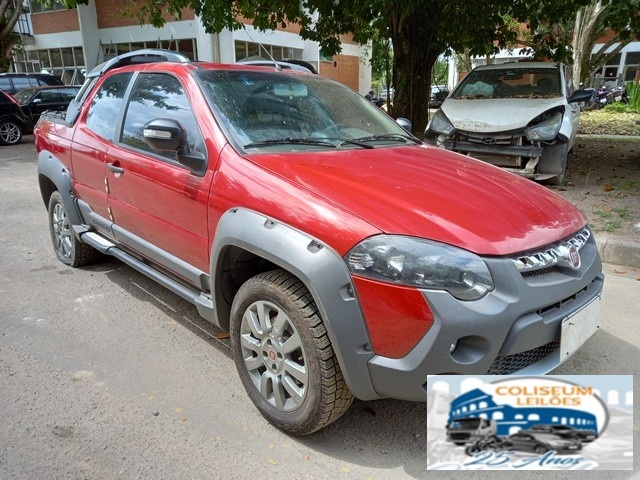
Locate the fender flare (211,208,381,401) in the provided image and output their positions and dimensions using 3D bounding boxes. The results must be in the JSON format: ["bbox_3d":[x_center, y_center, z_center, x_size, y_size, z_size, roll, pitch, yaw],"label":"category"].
[{"bbox_3d":[-0.139,0.186,1.650,0.150,0.560,0.930,-13,20,-41],"label":"fender flare"}]

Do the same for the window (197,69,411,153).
[{"bbox_3d":[-0.068,-0.762,2.566,1.330,0.140,0.820,-13,50,-41],"label":"window"}]

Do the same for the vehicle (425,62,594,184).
[{"bbox_3d":[2.861,-1.807,6.767,1.720,1.470,3.850,9,20,28],"label":"vehicle"}]

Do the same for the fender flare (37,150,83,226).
[{"bbox_3d":[-2.056,-0.413,3.638,0.140,0.550,1.000,-13,20,-41],"label":"fender flare"}]

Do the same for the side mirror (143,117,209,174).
[{"bbox_3d":[-0.646,-0.410,2.045,0.210,0.230,0.200,-13,20,-41],"label":"side mirror"}]

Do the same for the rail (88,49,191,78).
[{"bbox_3d":[-1.210,-1.127,2.974,0.110,0.140,1.500,-13,20,-41],"label":"rail"}]

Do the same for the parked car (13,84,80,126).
[{"bbox_3d":[-8.942,-4.472,15.528,1.750,1.470,4.300,13,23,35],"label":"parked car"}]

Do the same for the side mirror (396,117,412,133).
[{"bbox_3d":[0.542,-0.708,3.159,0.210,0.230,0.200,-13,20,-41],"label":"side mirror"}]

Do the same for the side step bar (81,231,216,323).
[{"bbox_3d":[-1.064,0.145,2.687,0.140,0.115,1.780,-13,20,-41],"label":"side step bar"}]

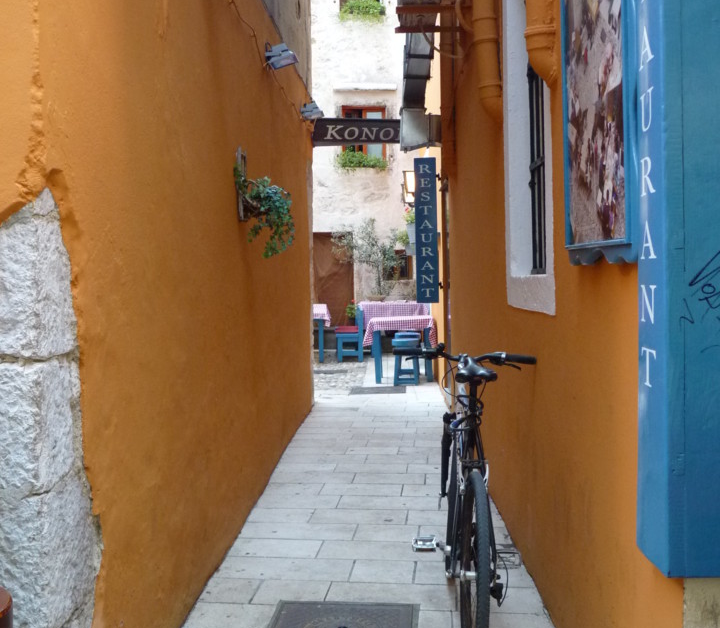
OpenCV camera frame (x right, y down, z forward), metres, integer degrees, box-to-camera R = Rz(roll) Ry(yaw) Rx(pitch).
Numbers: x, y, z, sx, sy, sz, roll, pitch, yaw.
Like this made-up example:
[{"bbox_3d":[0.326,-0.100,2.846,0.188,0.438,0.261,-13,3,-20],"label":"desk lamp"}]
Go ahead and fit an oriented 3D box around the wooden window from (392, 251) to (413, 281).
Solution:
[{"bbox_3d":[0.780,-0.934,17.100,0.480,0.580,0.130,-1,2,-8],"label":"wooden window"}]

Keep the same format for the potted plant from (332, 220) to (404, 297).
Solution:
[{"bbox_3d":[0.120,-0.920,14.900,1.150,1.330,0.950,-1,2,0],"label":"potted plant"}]

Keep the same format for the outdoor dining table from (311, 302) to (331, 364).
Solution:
[{"bbox_3d":[-0.850,0.320,13.500,0.800,0.780,0.900,-1,2,-3],"label":"outdoor dining table"}]

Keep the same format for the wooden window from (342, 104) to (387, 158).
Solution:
[{"bbox_3d":[0.075,-3.200,15.900,0.800,1.050,0.120,-1,2,-6],"label":"wooden window"}]

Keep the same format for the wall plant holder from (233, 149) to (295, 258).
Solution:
[{"bbox_3d":[-0.515,-0.560,4.750,0.320,0.530,0.360,-1,2,2],"label":"wall plant holder"}]

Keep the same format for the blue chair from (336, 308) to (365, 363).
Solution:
[{"bbox_3d":[-0.145,0.300,13.500,0.450,0.860,0.430,-1,2,-2],"label":"blue chair"}]

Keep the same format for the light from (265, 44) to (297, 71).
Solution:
[{"bbox_3d":[-0.499,-1.651,5.680,0.185,0.130,0.230,-1,2,2],"label":"light"}]

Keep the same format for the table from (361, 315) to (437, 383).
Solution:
[{"bbox_3d":[0.496,0.433,11.150,0.860,0.770,0.820,-1,2,-5],"label":"table"}]

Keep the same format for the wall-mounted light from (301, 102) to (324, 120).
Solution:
[{"bbox_3d":[-0.435,-1.870,8.150,0.210,0.140,0.190,-1,2,2],"label":"wall-mounted light"}]

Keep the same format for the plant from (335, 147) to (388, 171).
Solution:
[{"bbox_3d":[0.019,-2.935,16.750,0.950,0.440,0.360,-1,2,-8],"label":"plant"}]

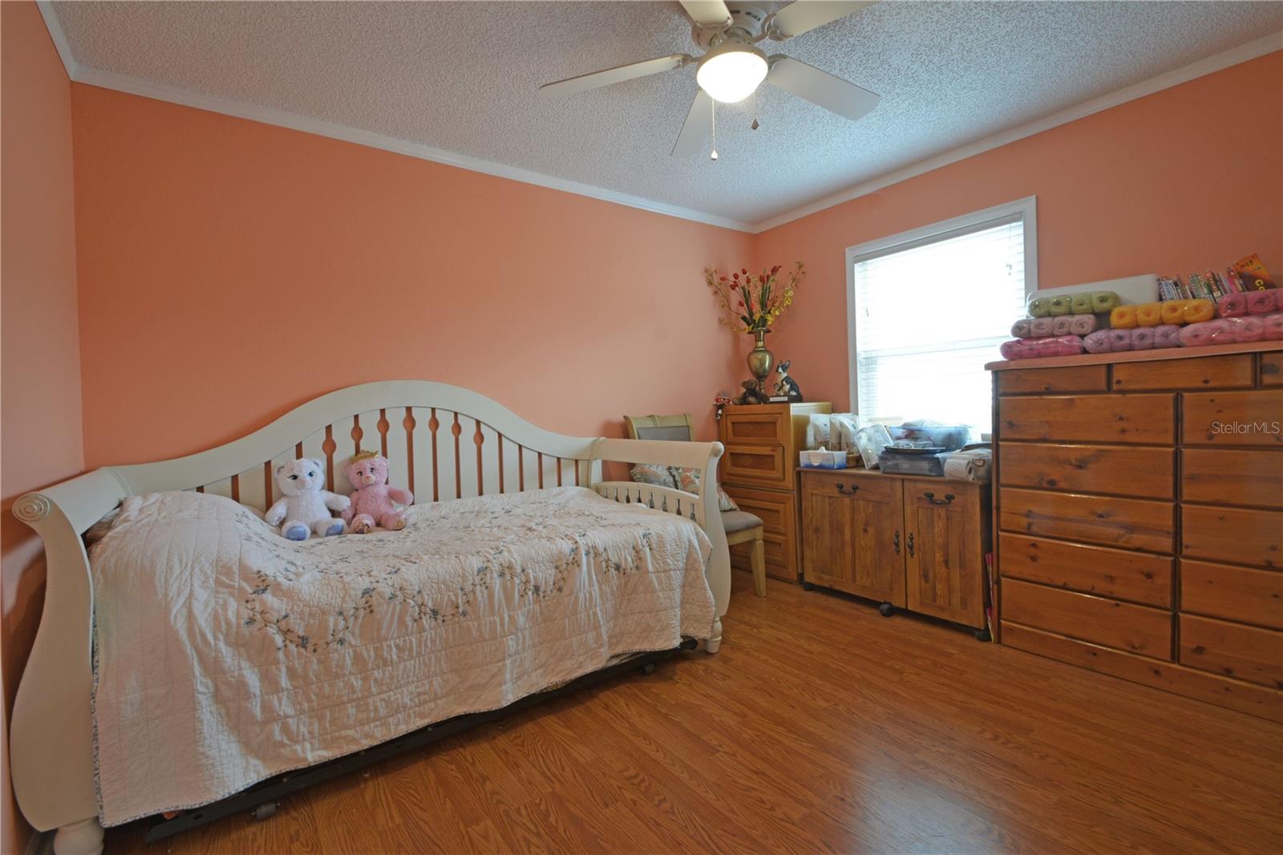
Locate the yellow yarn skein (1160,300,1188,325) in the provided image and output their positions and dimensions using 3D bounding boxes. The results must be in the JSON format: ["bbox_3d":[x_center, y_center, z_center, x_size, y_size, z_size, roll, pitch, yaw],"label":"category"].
[{"bbox_3d":[1.995,-0.428,2.003,0.140,0.083,0.067,-3,2,-36],"label":"yellow yarn skein"}]

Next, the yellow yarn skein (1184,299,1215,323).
[{"bbox_3d":[2.034,-0.423,1.949,0.140,0.080,0.071,-3,2,-36],"label":"yellow yarn skein"}]

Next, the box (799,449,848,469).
[{"bbox_3d":[1.074,0.190,3.157,0.125,0.102,0.225,-4,3,-37],"label":"box"}]

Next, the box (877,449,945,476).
[{"bbox_3d":[1.430,0.185,2.779,0.210,0.115,0.300,-4,3,-37],"label":"box"}]

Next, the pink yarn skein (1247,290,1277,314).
[{"bbox_3d":[2.098,-0.425,1.806,0.125,0.080,0.066,-4,3,-37],"label":"pink yarn skein"}]

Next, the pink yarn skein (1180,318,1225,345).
[{"bbox_3d":[2.015,-0.342,1.923,0.125,0.096,0.112,-4,3,-37],"label":"pink yarn skein"}]

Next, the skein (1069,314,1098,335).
[{"bbox_3d":[1.805,-0.420,2.193,0.125,0.090,0.081,-4,3,-37],"label":"skein"}]

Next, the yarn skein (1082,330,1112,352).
[{"bbox_3d":[1.840,-0.342,2.141,0.150,0.093,0.080,-4,3,-37],"label":"yarn skein"}]

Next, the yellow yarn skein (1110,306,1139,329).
[{"bbox_3d":[1.911,-0.436,2.116,0.140,0.087,0.067,-3,2,-36],"label":"yellow yarn skein"}]

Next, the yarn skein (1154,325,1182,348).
[{"bbox_3d":[1.963,-0.338,1.992,0.125,0.081,0.074,-4,3,-37],"label":"yarn skein"}]

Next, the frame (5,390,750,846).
[{"bbox_3d":[-0.804,0.425,2.236,2.210,1.275,1.020,-3,2,-35],"label":"frame"}]

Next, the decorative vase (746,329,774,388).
[{"bbox_3d":[0.833,-0.418,3.726,0.180,0.525,0.180,-4,3,-37],"label":"decorative vase"}]

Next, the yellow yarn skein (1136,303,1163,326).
[{"bbox_3d":[1.956,-0.431,2.056,0.140,0.086,0.067,-3,2,-36],"label":"yellow yarn skein"}]

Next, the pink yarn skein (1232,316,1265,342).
[{"bbox_3d":[2.083,-0.337,1.834,0.125,0.085,0.077,-4,3,-37],"label":"pink yarn skein"}]

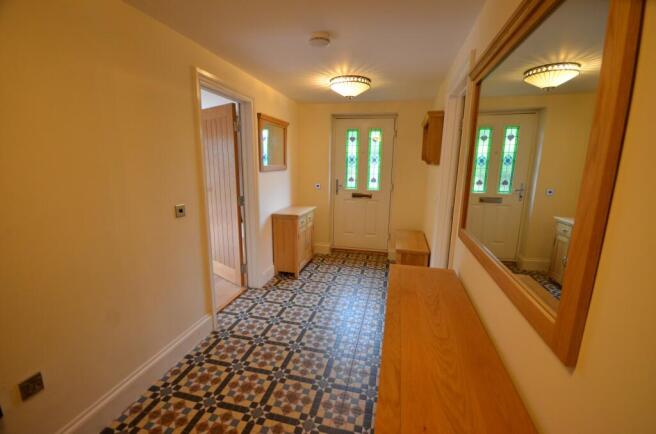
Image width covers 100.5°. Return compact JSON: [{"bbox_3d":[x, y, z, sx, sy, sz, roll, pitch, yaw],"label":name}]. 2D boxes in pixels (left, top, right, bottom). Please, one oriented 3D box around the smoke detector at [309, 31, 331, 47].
[{"bbox_3d":[-0.054,-1.225,1.875,0.133,0.046,0.133,3,11,14],"label":"smoke detector"}]

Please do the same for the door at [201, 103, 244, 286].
[{"bbox_3d":[-1.277,-0.223,3.219,0.762,1.985,0.045,9,14,37],"label":"door"}]

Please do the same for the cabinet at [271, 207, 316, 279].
[{"bbox_3d":[-0.432,0.314,3.673,0.370,0.825,0.700,3,11,14],"label":"cabinet"}]

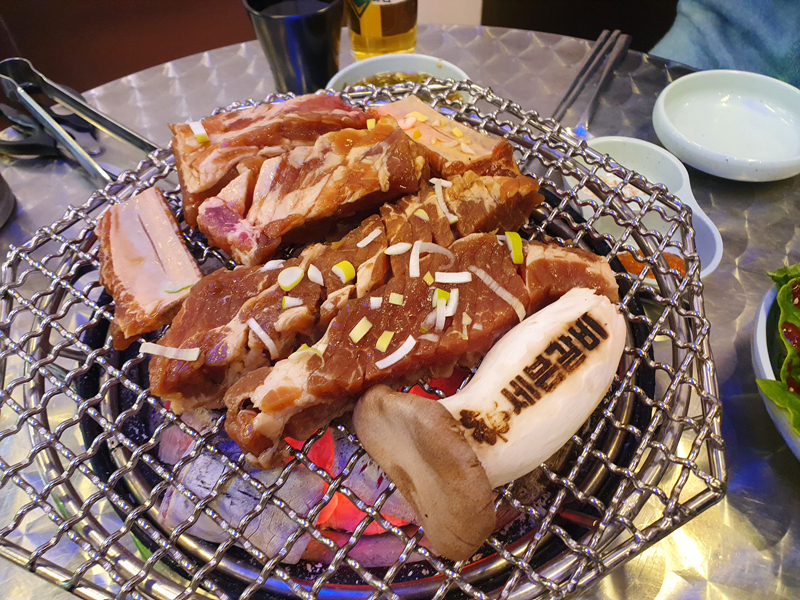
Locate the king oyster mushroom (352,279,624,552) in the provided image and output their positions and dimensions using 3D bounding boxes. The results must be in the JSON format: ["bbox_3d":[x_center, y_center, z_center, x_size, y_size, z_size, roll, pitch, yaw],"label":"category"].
[{"bbox_3d":[0.043,0.035,0.243,0.120,0.046,0.066,-35,61,-22],"label":"king oyster mushroom"}]

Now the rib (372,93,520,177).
[{"bbox_3d":[0.022,-0.083,0.340,0.073,0.026,0.045,29,59,19],"label":"rib"}]

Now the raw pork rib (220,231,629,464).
[{"bbox_3d":[0.009,0.013,0.270,0.186,0.028,0.048,-21,57,-14],"label":"raw pork rib"}]

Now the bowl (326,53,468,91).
[{"bbox_3d":[0.000,-0.128,0.418,0.099,0.034,0.099,0,54,0],"label":"bowl"}]

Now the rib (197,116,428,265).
[{"bbox_3d":[-0.042,-0.055,0.313,0.109,0.038,0.038,-25,58,-17],"label":"rib"}]

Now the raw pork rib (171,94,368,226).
[{"bbox_3d":[-0.069,-0.081,0.334,0.108,0.035,0.046,-16,56,-11],"label":"raw pork rib"}]

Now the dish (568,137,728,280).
[{"bbox_3d":[0.141,-0.049,0.365,0.078,0.026,0.120,-6,54,-4],"label":"dish"}]

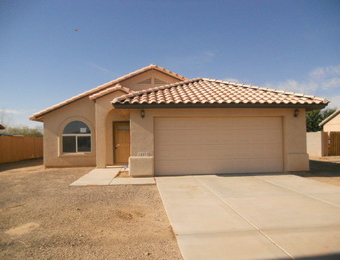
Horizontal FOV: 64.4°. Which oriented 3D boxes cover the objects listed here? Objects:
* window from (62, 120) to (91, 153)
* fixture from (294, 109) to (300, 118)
[{"bbox_3d":[-4.222,0.314,12.307,1.333,1.491,0.100,-1,0,-6],"label":"window"},{"bbox_3d":[4.741,-0.618,10.123,0.160,0.360,0.200,-1,0,-6],"label":"fixture"}]

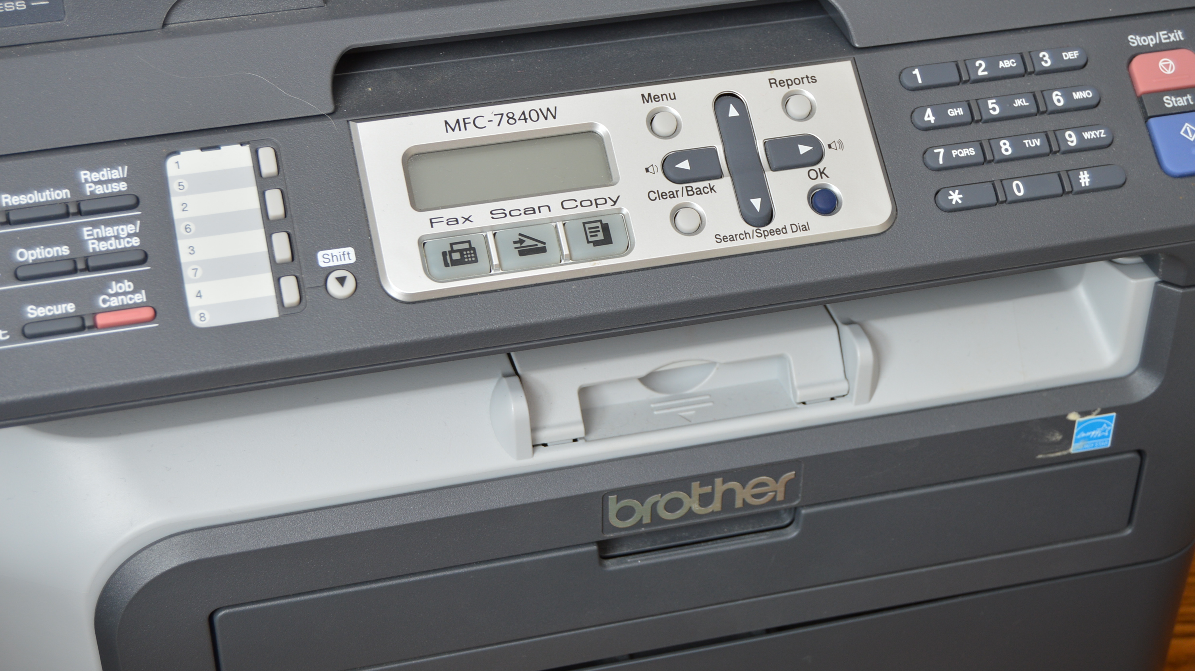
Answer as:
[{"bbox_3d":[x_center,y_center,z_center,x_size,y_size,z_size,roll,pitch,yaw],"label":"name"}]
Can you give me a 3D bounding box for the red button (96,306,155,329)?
[{"bbox_3d":[-0.127,-0.004,0.538,0.016,0.004,0.004,-8,70,-12],"label":"red button"}]

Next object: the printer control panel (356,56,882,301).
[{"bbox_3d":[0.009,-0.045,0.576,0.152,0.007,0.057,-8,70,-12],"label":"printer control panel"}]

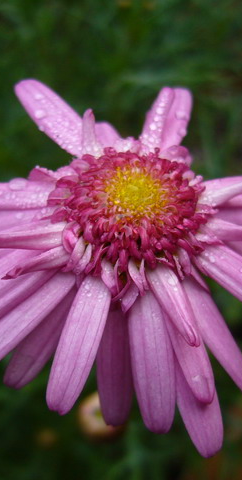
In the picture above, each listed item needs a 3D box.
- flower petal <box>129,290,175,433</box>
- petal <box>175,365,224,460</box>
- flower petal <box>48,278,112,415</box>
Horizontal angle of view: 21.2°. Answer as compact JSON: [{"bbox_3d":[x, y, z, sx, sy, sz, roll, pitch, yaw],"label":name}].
[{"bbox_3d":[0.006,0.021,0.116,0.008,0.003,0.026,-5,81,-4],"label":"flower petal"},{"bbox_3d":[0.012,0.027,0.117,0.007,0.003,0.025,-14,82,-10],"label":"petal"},{"bbox_3d":[-0.006,0.015,0.094,0.005,0.003,0.020,11,74,6],"label":"flower petal"}]

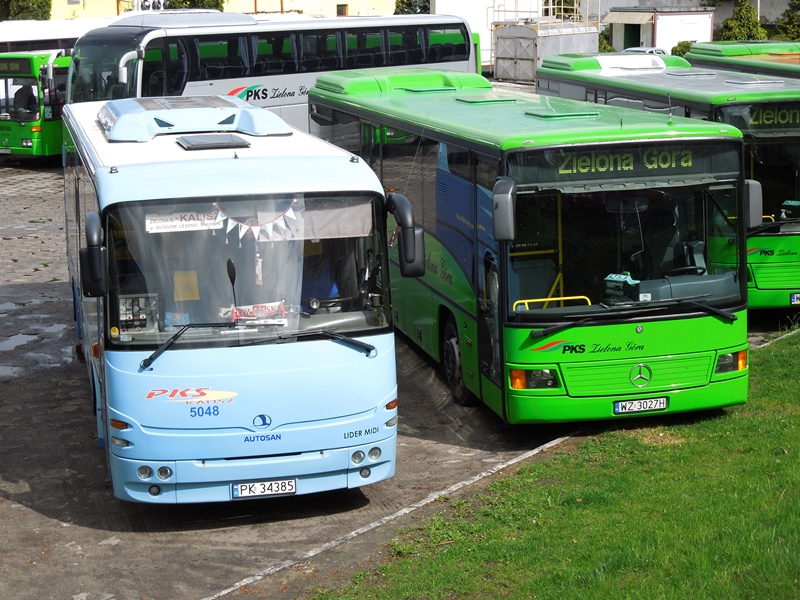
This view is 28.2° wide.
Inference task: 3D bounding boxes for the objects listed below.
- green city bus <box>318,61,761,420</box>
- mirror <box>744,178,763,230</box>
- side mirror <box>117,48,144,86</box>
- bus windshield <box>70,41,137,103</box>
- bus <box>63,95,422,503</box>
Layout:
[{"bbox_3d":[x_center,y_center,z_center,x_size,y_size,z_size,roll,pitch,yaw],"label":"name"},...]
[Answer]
[{"bbox_3d":[0.963,-1.197,21.225,2.720,3.280,11.900,-4,11,-12],"label":"green city bus"},{"bbox_3d":[3.493,-0.945,15.780,0.210,0.510,0.170,-4,11,-12],"label":"mirror"},{"bbox_3d":[-5.736,-4.987,34.204,0.350,0.800,0.600,7,14,39],"label":"side mirror"},{"bbox_3d":[-6.401,-4.942,35.421,2.350,1.650,0.600,7,14,39],"label":"bus windshield"},{"bbox_3d":[-2.331,-0.522,17.893,2.780,3.280,9.700,-4,11,-13],"label":"bus"}]

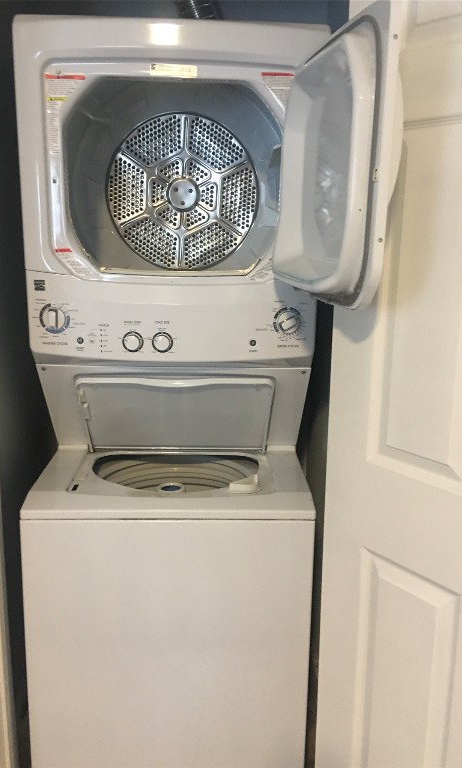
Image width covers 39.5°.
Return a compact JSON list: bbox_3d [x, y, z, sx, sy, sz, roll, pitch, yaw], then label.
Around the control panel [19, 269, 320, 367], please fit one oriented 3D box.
[{"bbox_3d":[-0.137,-0.152,1.530,0.680,0.215,0.100,1,12,-2],"label":"control panel"}]

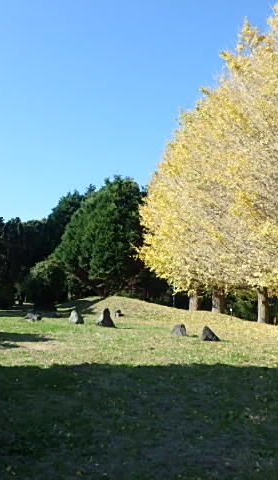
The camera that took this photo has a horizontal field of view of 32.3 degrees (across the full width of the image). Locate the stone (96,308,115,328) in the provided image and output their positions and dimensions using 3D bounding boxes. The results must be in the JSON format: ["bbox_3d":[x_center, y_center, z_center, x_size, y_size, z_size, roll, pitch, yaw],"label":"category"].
[{"bbox_3d":[-1.103,2.631,16.185,0.690,0.643,0.500,0,-5,0],"label":"stone"}]

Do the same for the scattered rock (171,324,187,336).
[{"bbox_3d":[1.235,2.754,14.655,0.470,0.351,0.376,0,-6,5],"label":"scattered rock"}]

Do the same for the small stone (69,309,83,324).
[{"bbox_3d":[-2.560,3.186,19.848,0.581,0.561,0.494,1,-6,-7],"label":"small stone"}]

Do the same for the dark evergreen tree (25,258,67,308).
[{"bbox_3d":[-5.327,2.471,27.389,2.279,3.064,2.300,0,-5,0],"label":"dark evergreen tree"}]

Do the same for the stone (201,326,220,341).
[{"bbox_3d":[2.007,2.606,13.420,0.496,0.405,0.397,-1,-6,8],"label":"stone"}]

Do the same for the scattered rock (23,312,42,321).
[{"bbox_3d":[-4.808,3.471,21.721,0.882,0.359,0.617,1,-6,-12],"label":"scattered rock"}]

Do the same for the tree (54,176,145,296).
[{"bbox_3d":[-2.933,-0.240,36.162,6.995,9.218,6.800,0,-5,0],"label":"tree"}]

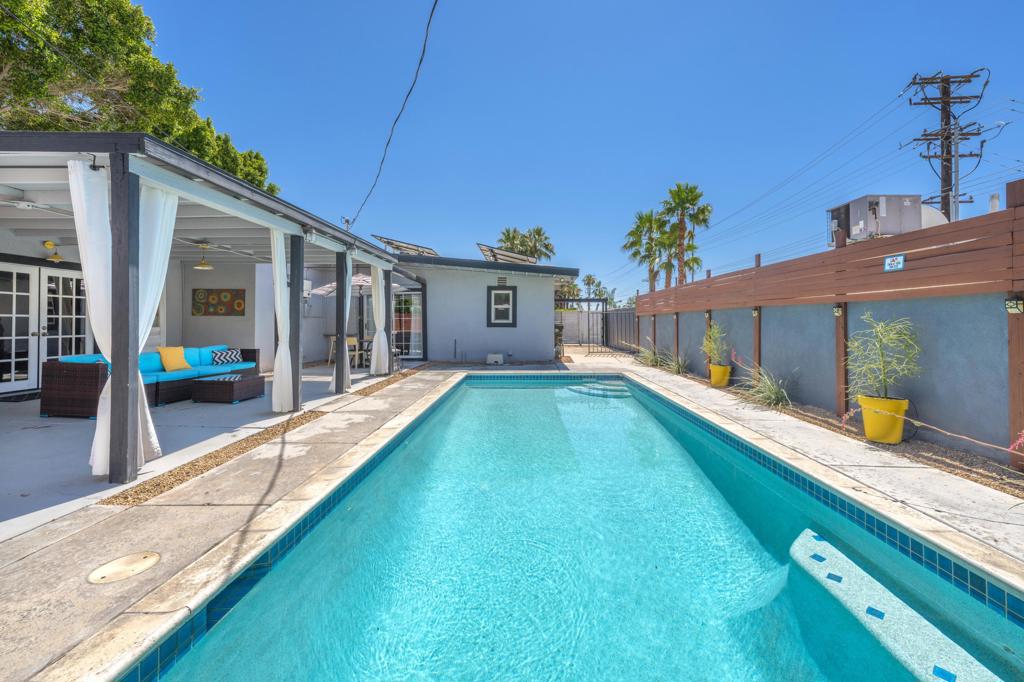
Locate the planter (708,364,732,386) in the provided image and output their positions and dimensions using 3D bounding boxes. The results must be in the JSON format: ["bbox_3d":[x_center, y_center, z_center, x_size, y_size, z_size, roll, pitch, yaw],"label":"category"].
[{"bbox_3d":[4.081,0.678,7.780,0.400,0.420,0.400,0,2,2],"label":"planter"}]

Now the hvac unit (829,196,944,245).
[{"bbox_3d":[9.200,-2.960,9.950,1.800,0.950,1.250,0,2,2],"label":"hvac unit"}]

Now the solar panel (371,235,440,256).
[{"bbox_3d":[-3.310,-3.020,13.600,1.970,0.200,3.000,13,2,1],"label":"solar panel"}]

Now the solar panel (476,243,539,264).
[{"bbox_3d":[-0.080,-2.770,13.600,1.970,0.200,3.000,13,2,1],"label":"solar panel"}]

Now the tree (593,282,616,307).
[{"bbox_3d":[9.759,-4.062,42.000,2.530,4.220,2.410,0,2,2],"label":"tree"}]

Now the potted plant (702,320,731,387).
[{"bbox_3d":[4.006,0.254,7.780,0.530,1.280,0.520,0,2,2],"label":"potted plant"}]

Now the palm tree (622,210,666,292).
[{"bbox_3d":[10.000,-5.050,30.000,3.400,9.600,3.400,0,2,2],"label":"palm tree"}]

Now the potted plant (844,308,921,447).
[{"bbox_3d":[3.770,0.360,4.080,0.560,1.270,0.560,0,2,2],"label":"potted plant"}]

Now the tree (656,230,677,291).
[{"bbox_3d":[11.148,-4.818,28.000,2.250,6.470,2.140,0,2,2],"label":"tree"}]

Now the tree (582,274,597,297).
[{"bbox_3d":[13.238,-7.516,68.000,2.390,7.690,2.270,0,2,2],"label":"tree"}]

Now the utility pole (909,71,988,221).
[{"bbox_3d":[21.700,-6.600,20.000,3.400,13.600,1.100,0,2,2],"label":"utility pole"}]

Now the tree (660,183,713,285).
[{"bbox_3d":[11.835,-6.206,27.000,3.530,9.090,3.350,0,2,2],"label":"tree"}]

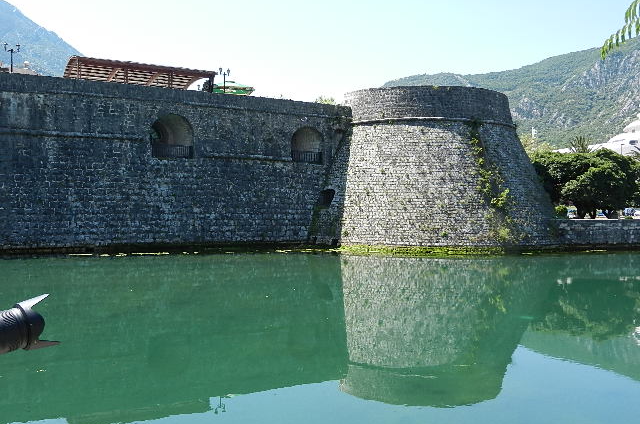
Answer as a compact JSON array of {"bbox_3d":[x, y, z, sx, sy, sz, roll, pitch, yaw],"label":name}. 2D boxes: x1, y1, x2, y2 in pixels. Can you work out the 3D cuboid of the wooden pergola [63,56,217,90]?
[{"bbox_3d":[-14.276,-9.877,48.709,10.800,3.100,5.000,0,1,-26],"label":"wooden pergola"}]

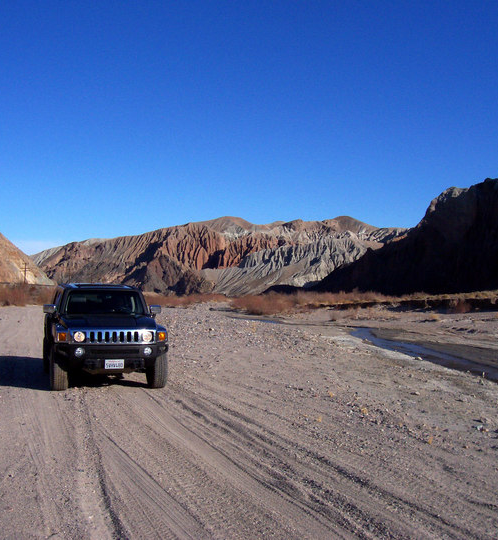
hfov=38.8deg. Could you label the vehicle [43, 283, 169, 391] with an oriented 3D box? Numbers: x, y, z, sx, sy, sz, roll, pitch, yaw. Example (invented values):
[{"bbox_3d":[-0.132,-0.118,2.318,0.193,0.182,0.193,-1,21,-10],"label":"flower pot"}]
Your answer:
[{"bbox_3d":[-2.880,1.165,13.630,1.980,1.880,4.720,1,-2,-18],"label":"vehicle"}]

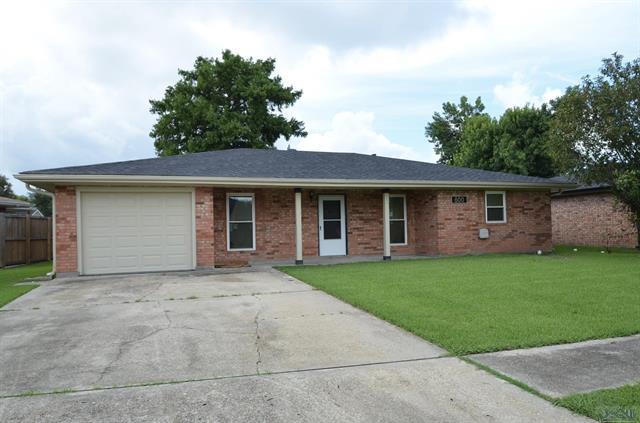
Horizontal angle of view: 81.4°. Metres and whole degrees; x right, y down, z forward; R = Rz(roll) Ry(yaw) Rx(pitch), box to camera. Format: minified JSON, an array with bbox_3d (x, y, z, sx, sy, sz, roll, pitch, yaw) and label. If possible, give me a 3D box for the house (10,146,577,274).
[{"bbox_3d":[-0.666,-0.459,16.534,16.750,4.440,11.700,0,-1,-16],"label":"house"}]

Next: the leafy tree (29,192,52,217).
[{"bbox_3d":[-31.166,0.169,41.968,3.800,4.630,3.800,0,-1,-37],"label":"leafy tree"}]

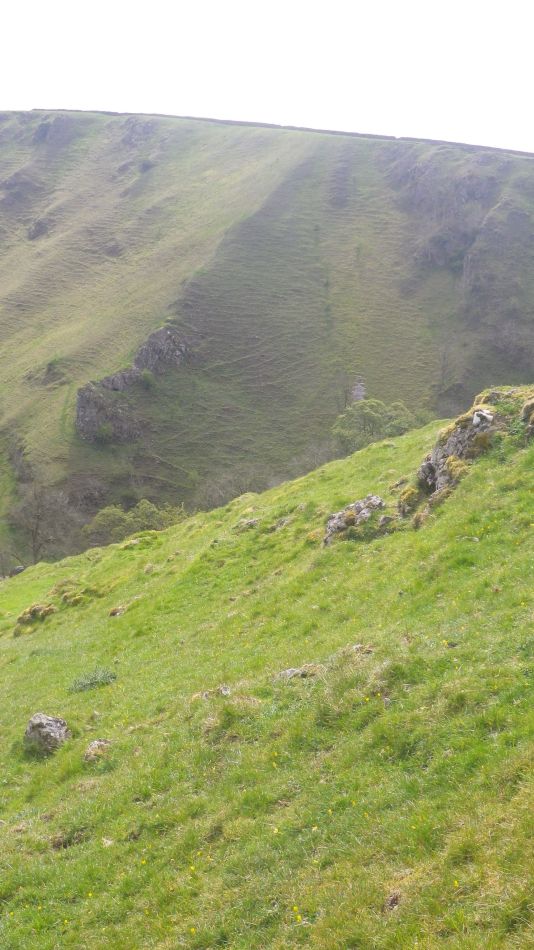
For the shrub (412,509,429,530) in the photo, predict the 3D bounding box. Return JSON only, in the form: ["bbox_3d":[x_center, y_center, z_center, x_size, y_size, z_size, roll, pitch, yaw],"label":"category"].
[{"bbox_3d":[2.612,0.757,18.000,0.270,0.350,0.270,0,4,0],"label":"shrub"}]

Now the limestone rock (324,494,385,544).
[{"bbox_3d":[1.555,0.791,18.800,1.030,0.780,0.750,0,4,0],"label":"limestone rock"}]

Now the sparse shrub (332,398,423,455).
[{"bbox_3d":[6.268,-2.070,60.000,5.100,4.600,4.600,0,4,0],"label":"sparse shrub"}]

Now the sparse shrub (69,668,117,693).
[{"bbox_3d":[-2.013,2.370,12.200,0.540,0.220,0.420,0,4,0],"label":"sparse shrub"}]

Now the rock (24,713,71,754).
[{"bbox_3d":[-2.034,2.395,9.800,0.420,0.340,0.360,0,4,0],"label":"rock"}]

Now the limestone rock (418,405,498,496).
[{"bbox_3d":[3.672,-0.475,20.500,1.530,1.600,1.200,0,4,0],"label":"limestone rock"}]

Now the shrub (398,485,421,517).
[{"bbox_3d":[2.560,0.458,19.000,0.390,0.540,0.370,0,4,0],"label":"shrub"}]

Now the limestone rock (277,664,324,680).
[{"bbox_3d":[0.280,1.699,9.100,0.390,0.120,0.280,0,4,0],"label":"limestone rock"}]

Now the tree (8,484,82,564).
[{"bbox_3d":[-13.401,3.358,64.000,4.500,5.400,4.200,0,4,0],"label":"tree"}]

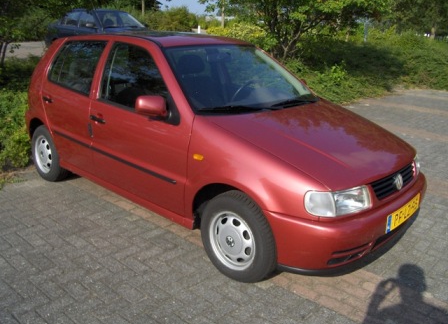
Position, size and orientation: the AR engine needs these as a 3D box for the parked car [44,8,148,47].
[{"bbox_3d":[-3.183,-3.412,12.371,4.350,1.420,1.700,16,22,36],"label":"parked car"}]

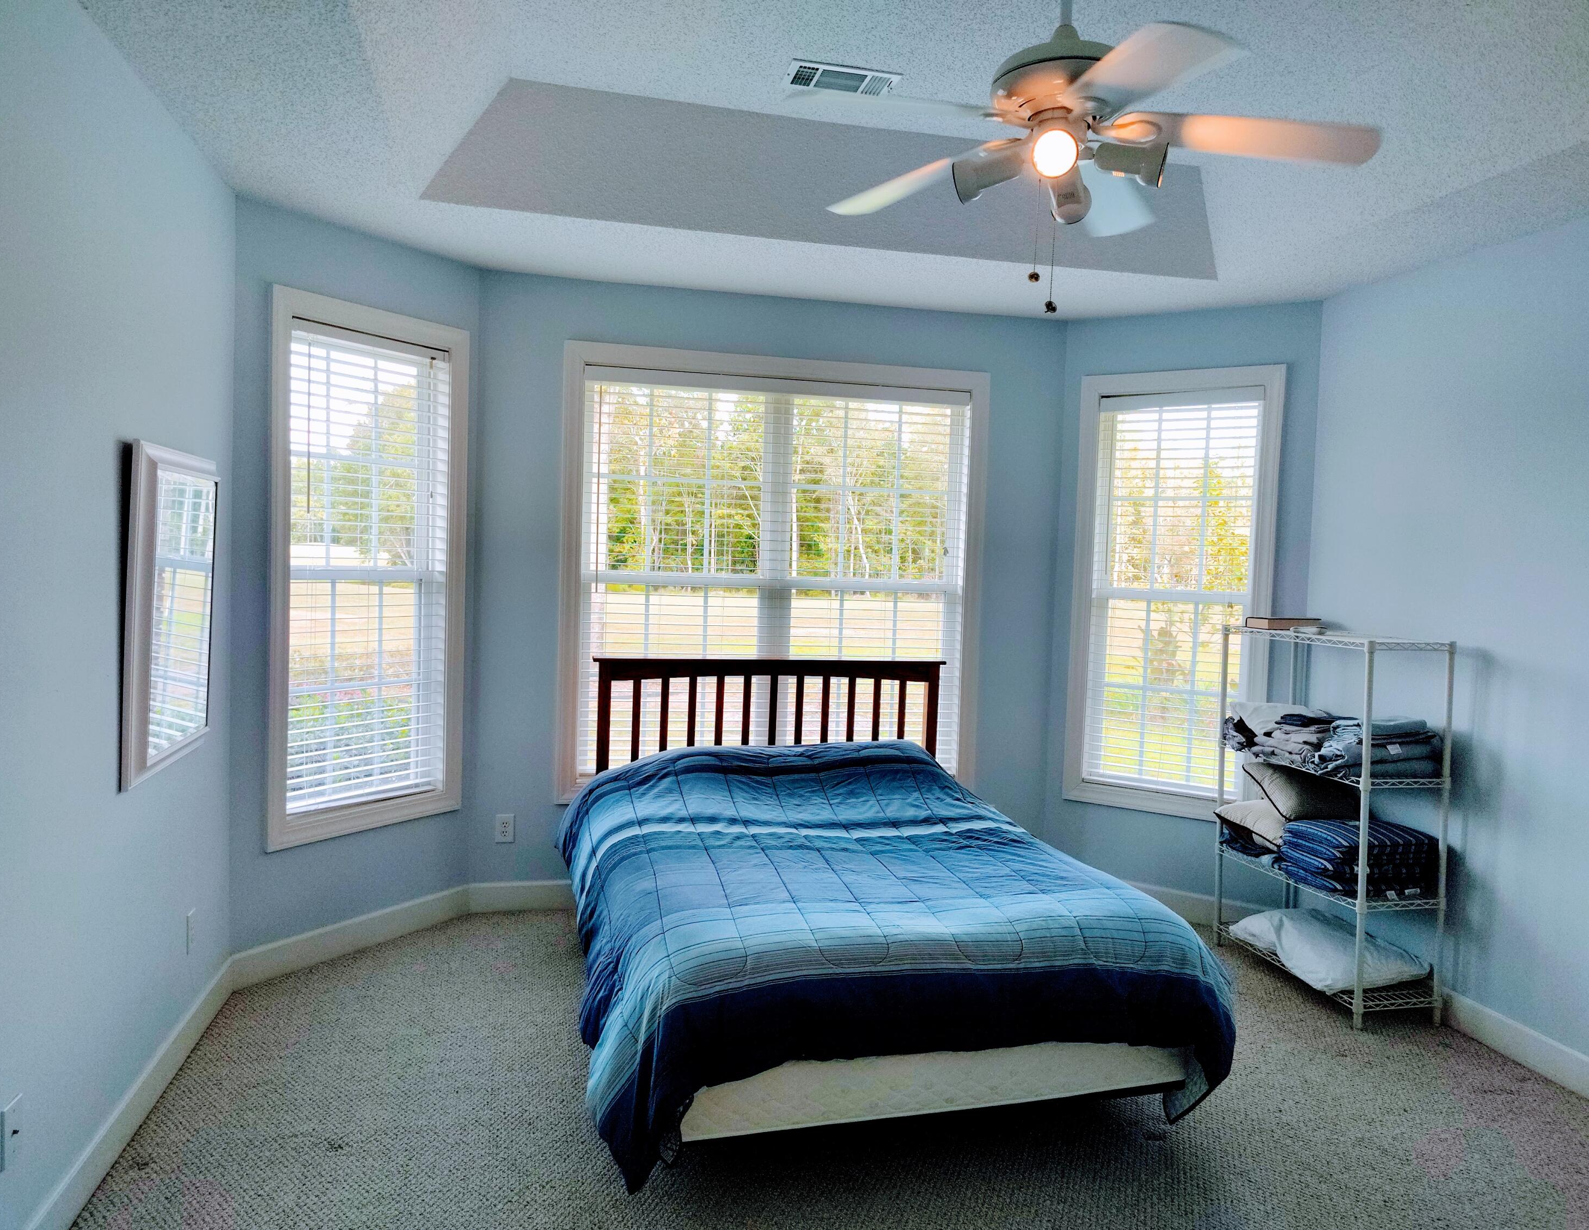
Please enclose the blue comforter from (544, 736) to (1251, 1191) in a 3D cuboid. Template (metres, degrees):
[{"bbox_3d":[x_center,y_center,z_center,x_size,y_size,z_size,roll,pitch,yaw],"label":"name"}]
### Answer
[{"bbox_3d":[0.124,0.916,3.692,1.690,0.760,1.980,1,3,-15],"label":"blue comforter"}]

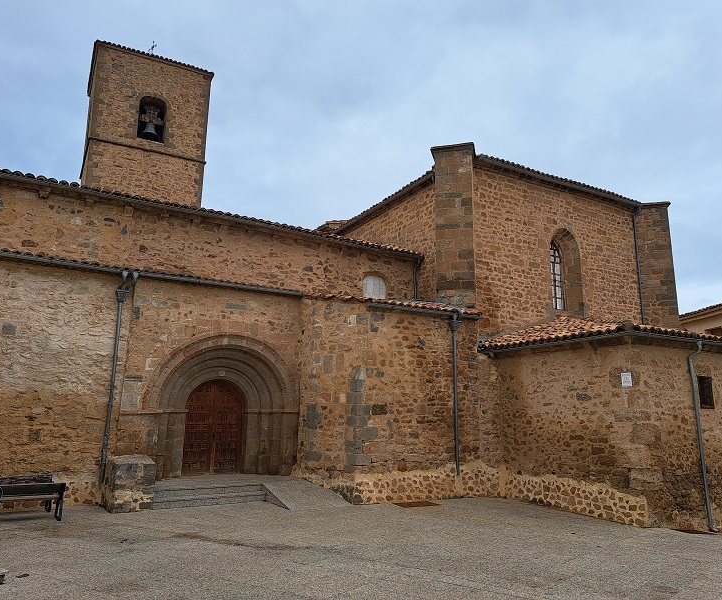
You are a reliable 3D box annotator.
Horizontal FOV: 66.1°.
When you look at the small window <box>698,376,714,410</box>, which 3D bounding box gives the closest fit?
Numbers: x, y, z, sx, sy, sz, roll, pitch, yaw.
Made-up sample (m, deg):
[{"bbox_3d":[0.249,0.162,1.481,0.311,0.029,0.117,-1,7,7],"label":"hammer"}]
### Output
[{"bbox_3d":[7.534,2.042,12.196,0.540,0.680,0.200,7,-13,-28],"label":"small window"}]

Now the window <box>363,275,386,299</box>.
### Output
[{"bbox_3d":[0.382,-0.296,17.209,0.820,0.970,0.250,8,-14,-32],"label":"window"}]

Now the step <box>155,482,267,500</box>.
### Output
[{"bbox_3d":[-3.178,4.076,11.692,2.350,0.190,0.400,8,-14,-32],"label":"step"}]

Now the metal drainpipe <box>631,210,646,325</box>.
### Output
[{"bbox_3d":[10.094,-1.185,20.078,0.140,4.200,0.200,7,-13,-29],"label":"metal drainpipe"}]

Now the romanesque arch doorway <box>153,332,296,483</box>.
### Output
[{"bbox_3d":[-3.488,2.638,14.061,3.850,3.480,0.750,8,-14,-32],"label":"romanesque arch doorway"}]

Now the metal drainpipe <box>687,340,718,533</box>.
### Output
[{"bbox_3d":[7.184,2.812,11.589,0.130,3.920,0.320,7,-13,-28],"label":"metal drainpipe"}]

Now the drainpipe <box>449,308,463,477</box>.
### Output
[{"bbox_3d":[2.353,2.237,13.654,0.270,4.050,0.260,1,-12,0],"label":"drainpipe"}]

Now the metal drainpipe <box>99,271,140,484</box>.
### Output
[{"bbox_3d":[-5.420,1.671,12.392,0.420,4.750,0.330,8,-14,-32],"label":"metal drainpipe"}]

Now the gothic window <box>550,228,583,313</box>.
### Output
[{"bbox_3d":[6.620,-0.842,18.465,1.550,3.100,0.500,7,-13,-29],"label":"gothic window"}]

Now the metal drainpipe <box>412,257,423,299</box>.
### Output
[{"bbox_3d":[1.779,-0.694,17.876,0.140,1.500,0.320,8,-14,-32],"label":"metal drainpipe"}]

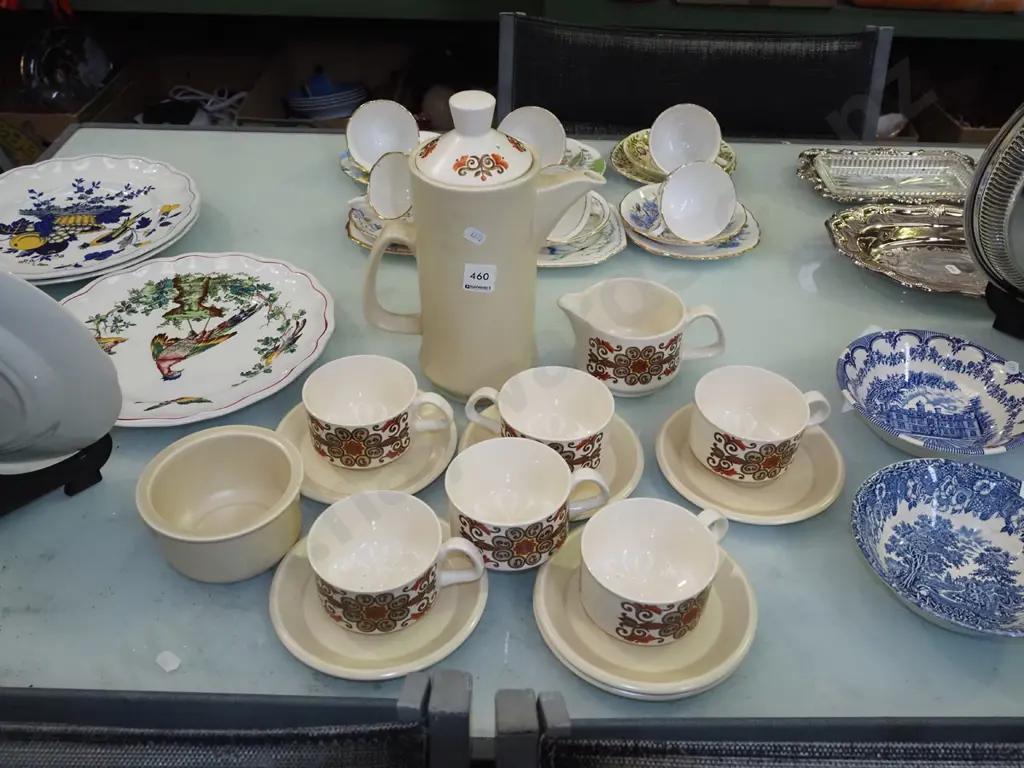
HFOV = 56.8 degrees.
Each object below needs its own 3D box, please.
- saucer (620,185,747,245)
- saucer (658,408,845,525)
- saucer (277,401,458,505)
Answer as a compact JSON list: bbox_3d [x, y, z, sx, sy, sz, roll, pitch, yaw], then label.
[{"bbox_3d":[0.189,-0.184,1.049,0.137,0.019,0.137,1,40,-1],"label":"saucer"},{"bbox_3d":[0.186,0.064,0.747,0.145,0.021,0.145,0,39,0],"label":"saucer"},{"bbox_3d":[-0.120,0.051,0.782,0.151,0.018,0.151,1,40,-1],"label":"saucer"}]

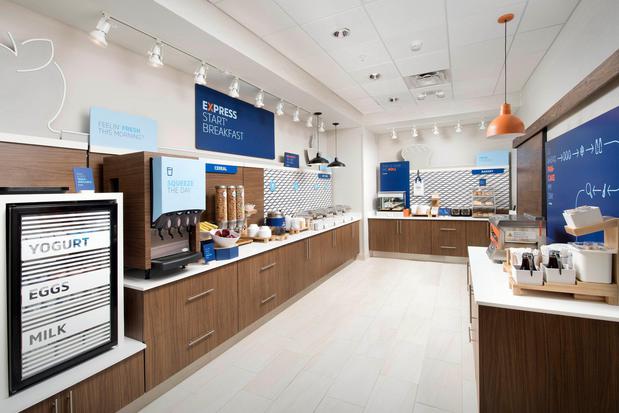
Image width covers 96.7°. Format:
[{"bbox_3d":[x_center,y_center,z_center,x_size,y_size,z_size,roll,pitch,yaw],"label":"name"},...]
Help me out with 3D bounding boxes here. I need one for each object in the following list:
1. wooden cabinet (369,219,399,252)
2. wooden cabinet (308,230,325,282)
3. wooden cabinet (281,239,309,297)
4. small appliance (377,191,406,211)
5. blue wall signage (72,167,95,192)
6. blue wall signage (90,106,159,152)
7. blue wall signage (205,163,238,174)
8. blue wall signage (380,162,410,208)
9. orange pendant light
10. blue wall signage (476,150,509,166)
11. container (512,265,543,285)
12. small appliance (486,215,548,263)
[{"bbox_3d":[1.784,0.631,6.396,0.657,0.716,0.570,0,3,29],"label":"wooden cabinet"},{"bbox_3d":[-0.141,0.796,4.347,0.570,0.716,0.480,0,3,29],"label":"wooden cabinet"},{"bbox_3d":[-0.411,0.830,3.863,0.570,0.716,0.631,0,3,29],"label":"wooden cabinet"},{"bbox_3d":[1.965,-0.138,6.510,0.570,0.440,0.420,1,4,29],"label":"small appliance"},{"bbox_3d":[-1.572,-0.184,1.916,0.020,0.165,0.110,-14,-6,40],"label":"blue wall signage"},{"bbox_3d":[-1.583,-0.642,2.387,0.020,0.310,0.540,1,4,29],"label":"blue wall signage"},{"bbox_3d":[-1.034,-0.442,3.295,0.025,0.101,0.524,0,3,29],"label":"blue wall signage"},{"bbox_3d":[2.009,-0.459,6.448,0.671,1.135,0.037,0,3,29],"label":"blue wall signage"},{"bbox_3d":[1.895,-1.266,2.660,0.310,1.180,0.310,1,4,29],"label":"orange pendant light"},{"bbox_3d":[3.686,-0.961,5.551,0.534,0.288,0.025,0,3,29],"label":"blue wall signage"},{"bbox_3d":[1.346,0.424,1.712,0.120,0.088,0.130,0,4,19],"label":"container"},{"bbox_3d":[1.830,0.285,2.468,0.370,0.380,0.290,-1,3,10],"label":"small appliance"}]

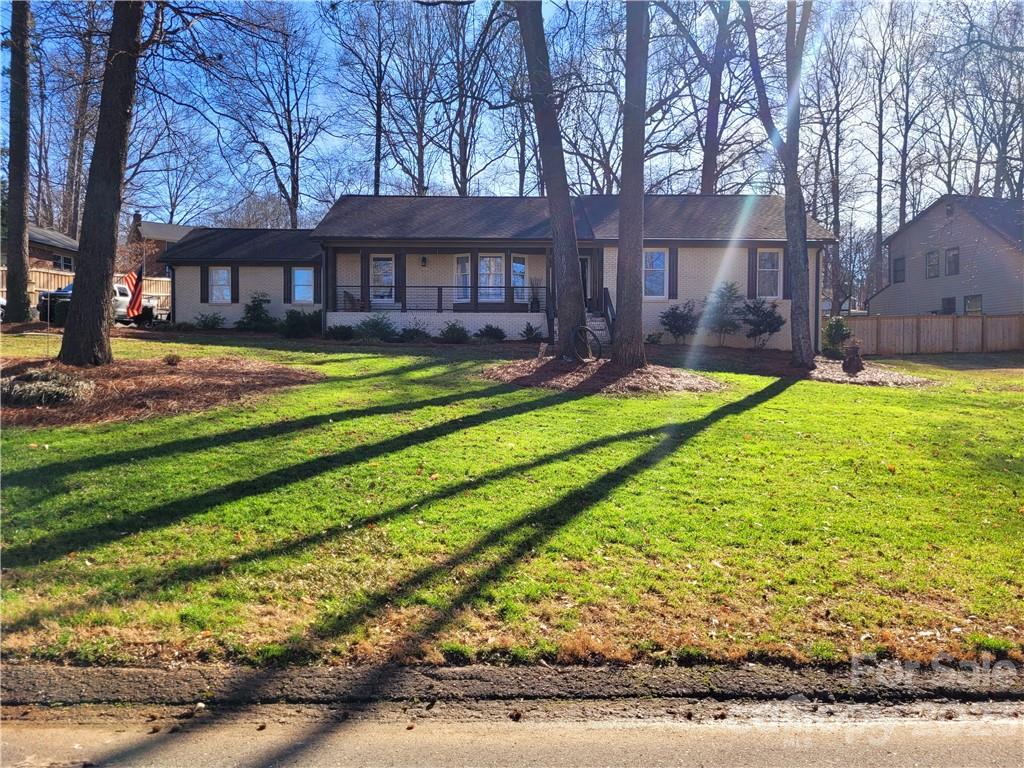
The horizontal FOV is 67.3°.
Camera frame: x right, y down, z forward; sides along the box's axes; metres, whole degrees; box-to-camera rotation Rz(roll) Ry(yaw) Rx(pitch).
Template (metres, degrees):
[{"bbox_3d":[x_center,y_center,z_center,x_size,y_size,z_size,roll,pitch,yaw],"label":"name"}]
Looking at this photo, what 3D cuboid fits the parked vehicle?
[{"bbox_3d":[-17.176,-3.419,32.583,2.000,1.850,5.800,0,3,0],"label":"parked vehicle"}]

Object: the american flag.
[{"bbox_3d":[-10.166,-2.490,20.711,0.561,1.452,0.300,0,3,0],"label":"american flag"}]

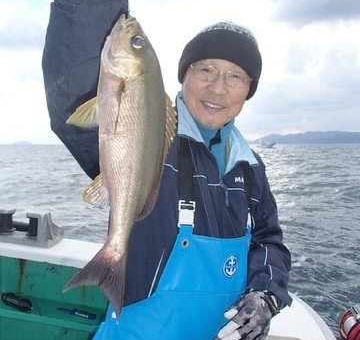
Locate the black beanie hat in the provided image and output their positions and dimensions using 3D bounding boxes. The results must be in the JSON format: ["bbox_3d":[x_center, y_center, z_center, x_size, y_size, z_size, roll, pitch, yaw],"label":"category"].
[{"bbox_3d":[0.101,-0.267,0.945,0.195,0.165,0.220,13,13,4],"label":"black beanie hat"}]

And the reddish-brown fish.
[{"bbox_3d":[-0.093,-0.005,0.600,0.172,0.467,0.070,4,3,-3],"label":"reddish-brown fish"}]

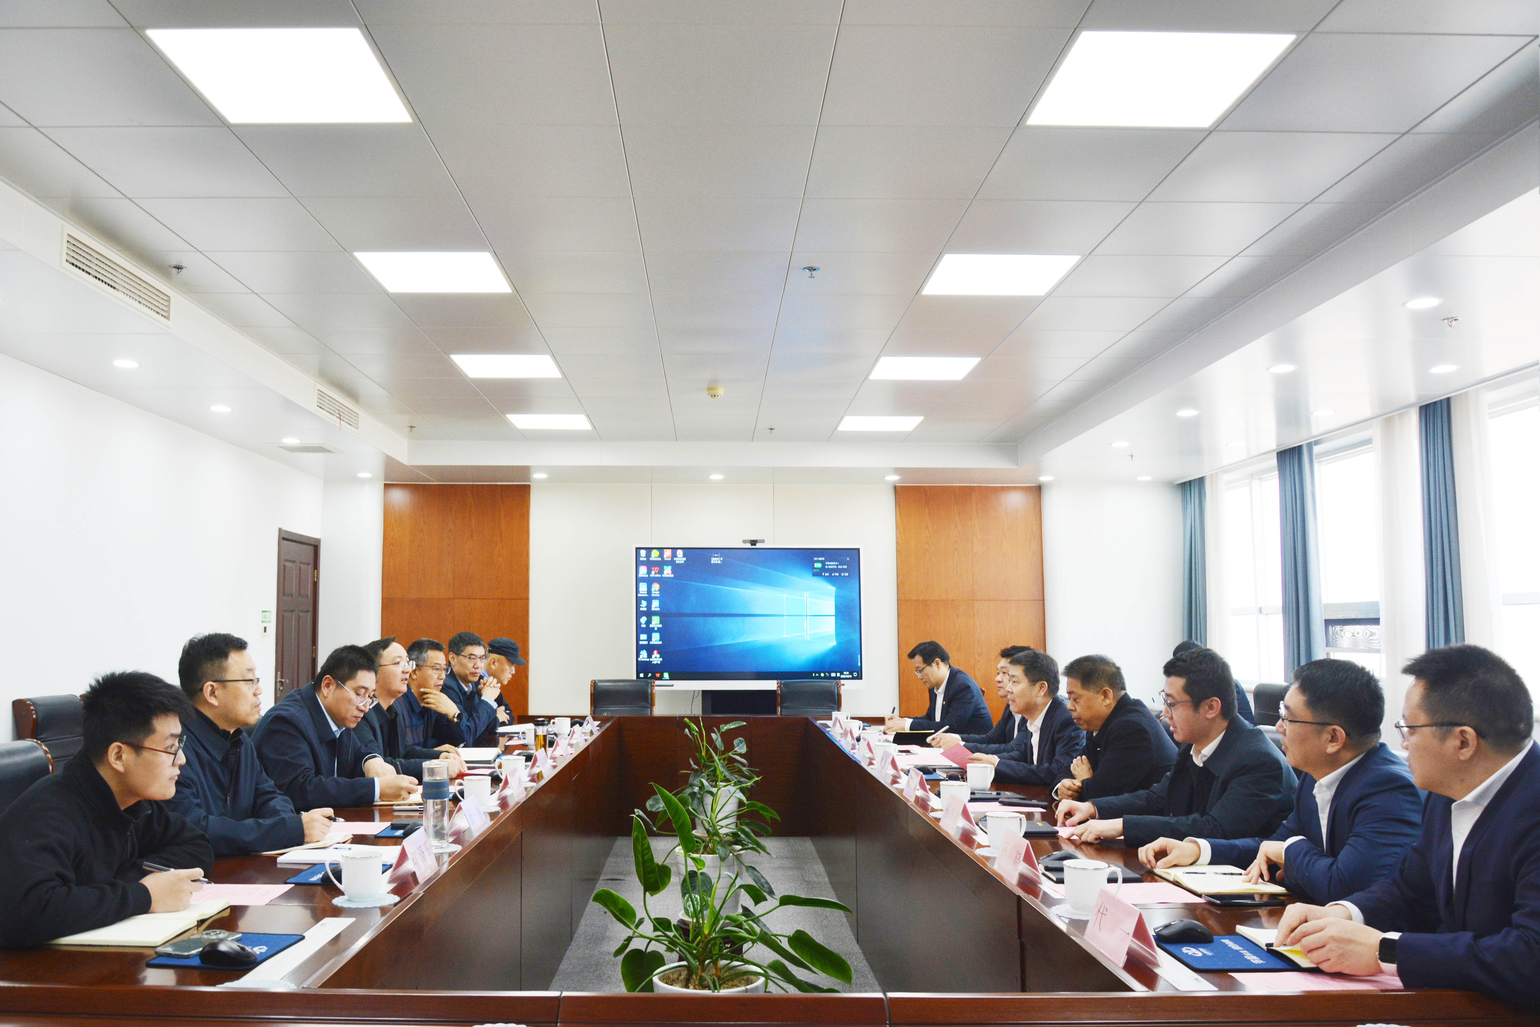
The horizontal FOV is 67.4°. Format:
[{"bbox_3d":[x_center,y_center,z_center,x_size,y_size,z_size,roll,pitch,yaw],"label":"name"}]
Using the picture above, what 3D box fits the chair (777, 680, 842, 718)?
[{"bbox_3d":[0.280,1.646,8.100,0.540,1.000,0.620,0,-6,-2],"label":"chair"}]

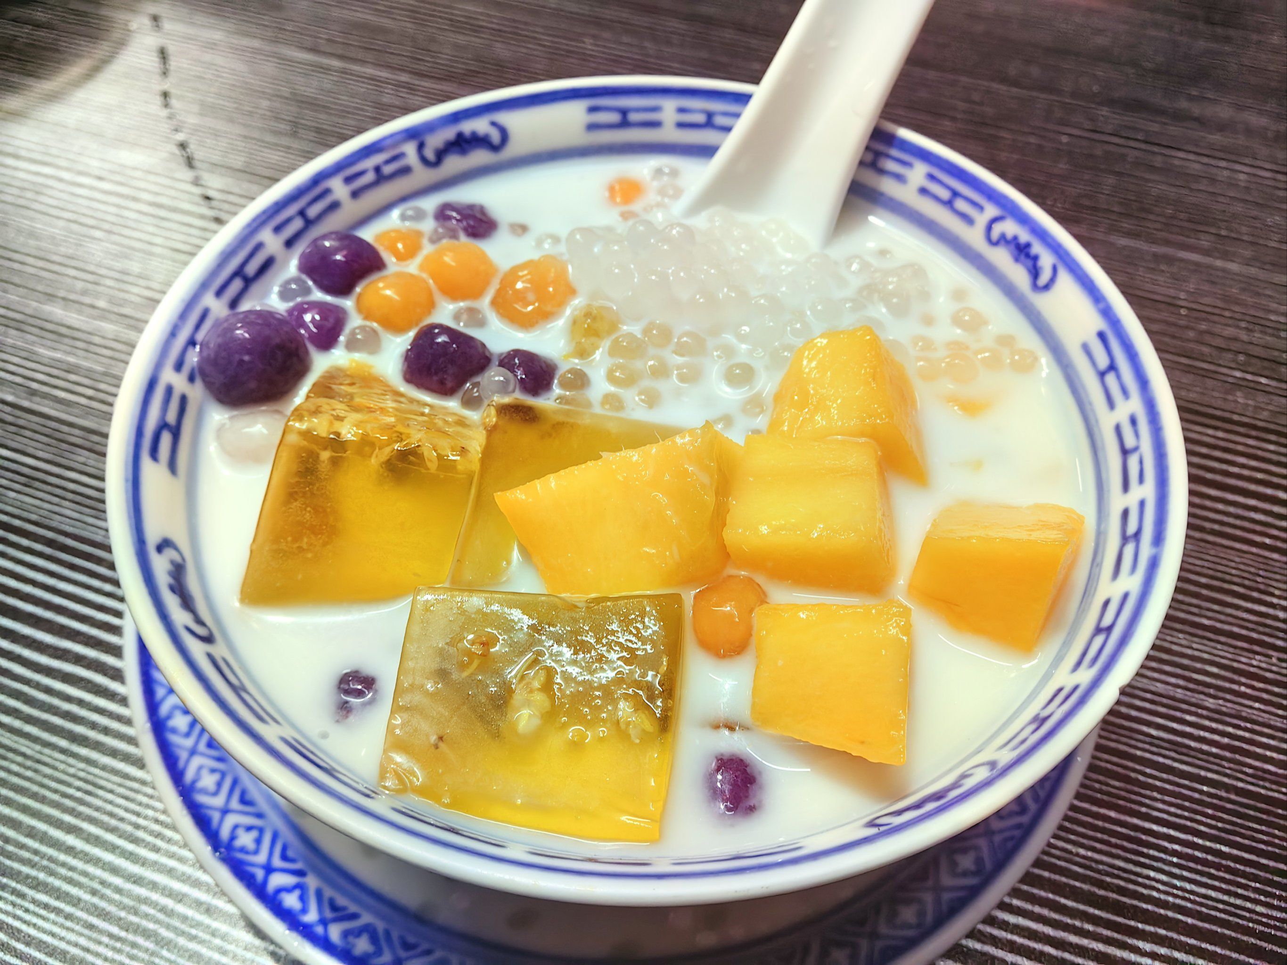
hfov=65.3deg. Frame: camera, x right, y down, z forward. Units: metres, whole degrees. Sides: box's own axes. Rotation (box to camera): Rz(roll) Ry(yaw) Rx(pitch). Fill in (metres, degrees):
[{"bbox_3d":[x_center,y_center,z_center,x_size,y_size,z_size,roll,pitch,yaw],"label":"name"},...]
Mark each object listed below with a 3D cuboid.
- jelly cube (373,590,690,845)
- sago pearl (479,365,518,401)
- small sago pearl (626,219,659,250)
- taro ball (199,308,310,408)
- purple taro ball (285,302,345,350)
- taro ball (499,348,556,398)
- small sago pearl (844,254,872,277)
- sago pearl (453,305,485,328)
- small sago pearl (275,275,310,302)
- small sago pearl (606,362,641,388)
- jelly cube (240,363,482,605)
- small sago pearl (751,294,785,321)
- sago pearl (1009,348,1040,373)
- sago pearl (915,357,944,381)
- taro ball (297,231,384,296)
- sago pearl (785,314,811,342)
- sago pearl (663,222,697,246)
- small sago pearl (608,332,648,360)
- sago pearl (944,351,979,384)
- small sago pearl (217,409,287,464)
[{"bbox_3d":[-0.012,0.029,0.122,0.031,0.015,0.027,3,53,1],"label":"jelly cube"},{"bbox_3d":[-0.022,-0.015,0.152,0.006,0.005,0.006,0,53,0],"label":"sago pearl"},{"bbox_3d":[0.000,-0.041,0.167,0.005,0.005,0.005,0,53,0],"label":"small sago pearl"},{"bbox_3d":[-0.059,-0.019,0.152,0.016,0.014,0.016,0,53,0],"label":"taro ball"},{"bbox_3d":[-0.052,-0.025,0.158,0.009,0.008,0.008,1,53,0],"label":"purple taro ball"},{"bbox_3d":[-0.018,-0.016,0.153,0.009,0.008,0.008,1,53,0],"label":"taro ball"},{"bbox_3d":[0.035,-0.035,0.165,0.005,0.004,0.004,0,53,0],"label":"small sago pearl"},{"bbox_3d":[-0.028,-0.026,0.159,0.005,0.005,0.005,1,53,0],"label":"sago pearl"},{"bbox_3d":[-0.057,-0.031,0.163,0.005,0.005,0.005,1,53,0],"label":"small sago pearl"},{"bbox_3d":[-0.003,-0.016,0.154,0.005,0.004,0.005,0,53,0],"label":"small sago pearl"},{"bbox_3d":[-0.037,0.004,0.143,0.026,0.028,0.030,11,14,-11],"label":"jelly cube"},{"bbox_3d":[0.020,-0.027,0.159,0.005,0.005,0.005,1,53,0],"label":"small sago pearl"},{"bbox_3d":[0.059,-0.019,0.155,0.005,0.005,0.005,1,53,0],"label":"sago pearl"},{"bbox_3d":[0.044,-0.018,0.155,0.004,0.004,0.004,0,53,0],"label":"sago pearl"},{"bbox_3d":[-0.050,-0.035,0.166,0.014,0.012,0.013,0,53,0],"label":"taro ball"},{"bbox_3d":[0.024,-0.024,0.157,0.004,0.004,0.004,0,53,0],"label":"sago pearl"},{"bbox_3d":[0.006,-0.040,0.165,0.006,0.005,0.005,0,53,0],"label":"sago pearl"},{"bbox_3d":[-0.002,-0.021,0.154,0.006,0.005,0.005,0,53,0],"label":"small sago pearl"},{"bbox_3d":[0.049,-0.018,0.156,0.005,0.005,0.005,0,53,0],"label":"sago pearl"},{"bbox_3d":[-0.058,-0.006,0.148,0.011,0.008,0.010,0,53,0],"label":"small sago pearl"}]

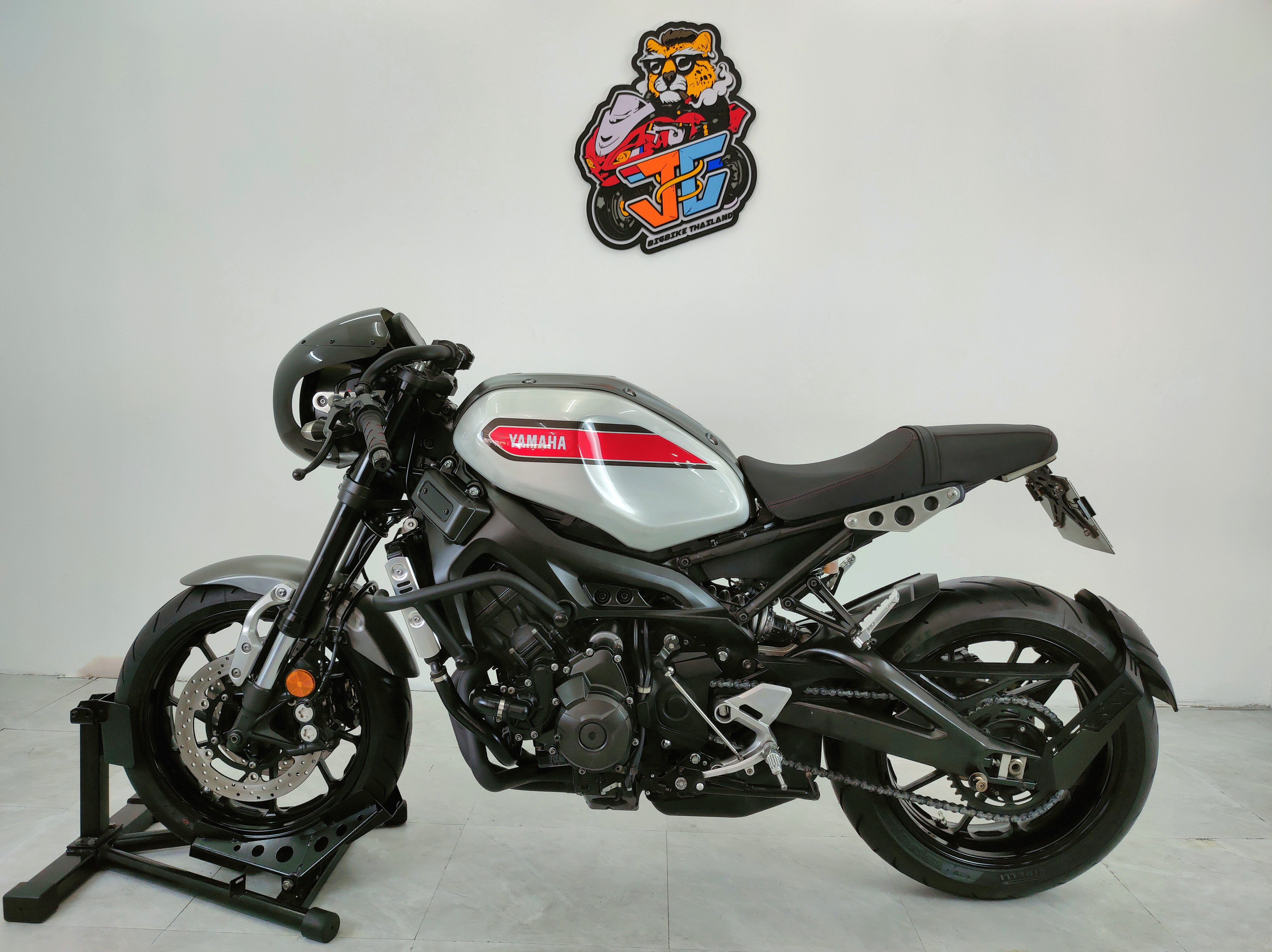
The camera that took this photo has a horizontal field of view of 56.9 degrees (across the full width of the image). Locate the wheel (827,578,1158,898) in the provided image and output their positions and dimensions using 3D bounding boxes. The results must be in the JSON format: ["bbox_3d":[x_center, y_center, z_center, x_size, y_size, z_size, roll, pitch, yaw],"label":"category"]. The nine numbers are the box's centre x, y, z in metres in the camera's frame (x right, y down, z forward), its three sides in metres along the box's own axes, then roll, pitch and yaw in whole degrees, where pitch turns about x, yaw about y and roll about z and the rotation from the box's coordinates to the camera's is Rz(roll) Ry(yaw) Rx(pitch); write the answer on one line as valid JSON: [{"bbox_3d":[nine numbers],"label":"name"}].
[{"bbox_3d":[0.697,0.522,2.315,0.635,0.630,0.185,1,5,0],"label":"wheel"}]

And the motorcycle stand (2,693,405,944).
[{"bbox_3d":[-0.835,0.617,2.365,0.635,0.375,0.600,1,5,0],"label":"motorcycle stand"}]

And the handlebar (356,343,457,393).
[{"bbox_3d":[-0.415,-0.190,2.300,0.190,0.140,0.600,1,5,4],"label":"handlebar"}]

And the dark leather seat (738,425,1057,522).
[{"bbox_3d":[0.507,-0.011,2.315,0.620,0.190,0.270,1,5,0],"label":"dark leather seat"}]

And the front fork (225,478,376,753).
[{"bbox_3d":[-0.632,0.247,2.315,0.150,0.570,0.270,21,6,3],"label":"front fork"}]

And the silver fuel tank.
[{"bbox_3d":[-0.071,-0.035,2.320,0.565,0.330,0.340,1,5,0],"label":"silver fuel tank"}]

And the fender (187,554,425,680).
[{"bbox_3d":[-0.664,0.268,2.315,0.490,0.230,0.160,1,5,4],"label":"fender"}]

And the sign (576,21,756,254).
[{"bbox_3d":[0.095,-1.057,3.670,0.565,0.715,0.020,1,5,2],"label":"sign"}]

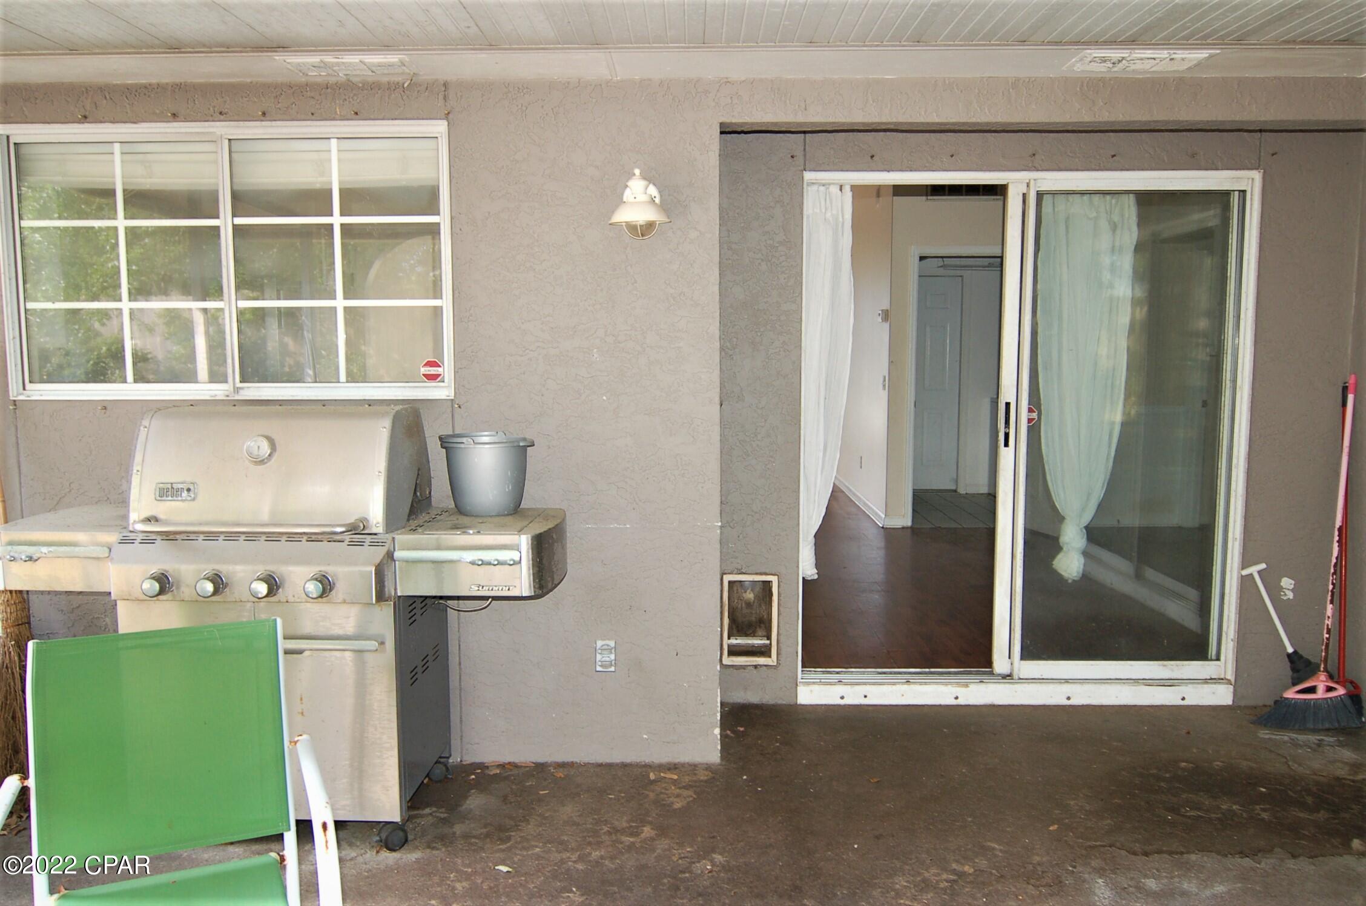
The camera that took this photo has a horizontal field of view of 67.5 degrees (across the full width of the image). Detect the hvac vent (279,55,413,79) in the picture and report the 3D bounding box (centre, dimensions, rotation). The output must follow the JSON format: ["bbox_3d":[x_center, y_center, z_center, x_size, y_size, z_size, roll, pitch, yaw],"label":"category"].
[{"bbox_3d":[-1.048,-1.218,3.235,0.400,0.020,0.225,0,6,1],"label":"hvac vent"}]

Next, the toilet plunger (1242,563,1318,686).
[{"bbox_3d":[2.413,0.721,4.102,0.165,0.569,0.160,-26,-3,3],"label":"toilet plunger"}]

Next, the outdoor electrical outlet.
[{"bbox_3d":[-0.270,0.717,3.614,0.070,0.115,0.030,0,6,1],"label":"outdoor electrical outlet"}]

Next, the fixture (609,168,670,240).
[{"bbox_3d":[-0.139,-0.810,3.341,0.202,0.227,0.231,0,6,1],"label":"fixture"}]

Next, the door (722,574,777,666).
[{"bbox_3d":[0.277,0.687,4.207,0.230,0.386,0.045,0,6,1],"label":"door"}]

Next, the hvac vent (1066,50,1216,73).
[{"bbox_3d":[1.420,-1.219,3.195,0.409,0.020,0.225,0,6,1],"label":"hvac vent"}]

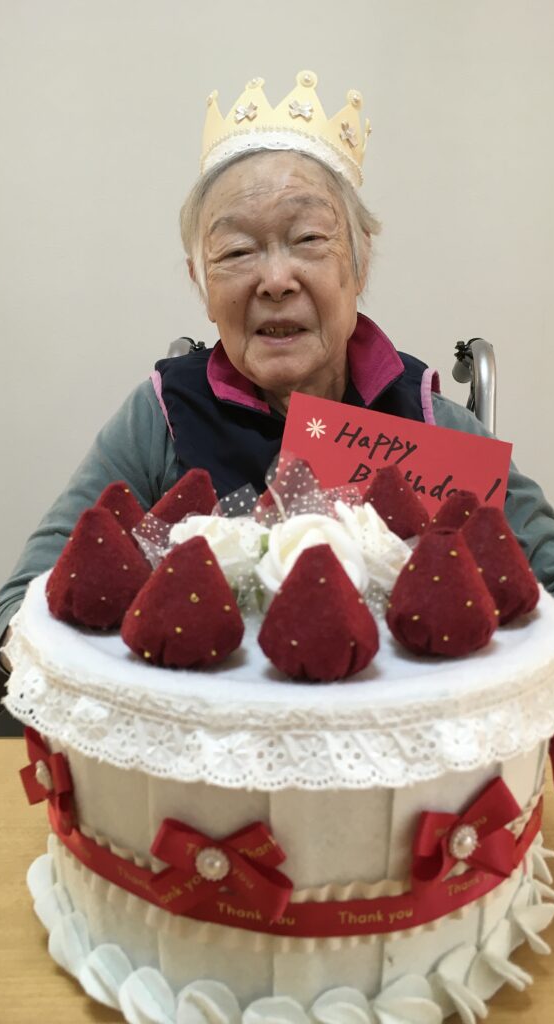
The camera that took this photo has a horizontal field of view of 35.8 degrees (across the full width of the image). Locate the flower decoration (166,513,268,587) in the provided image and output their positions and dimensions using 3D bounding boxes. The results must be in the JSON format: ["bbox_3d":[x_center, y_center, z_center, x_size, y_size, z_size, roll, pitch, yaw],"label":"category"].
[{"bbox_3d":[-0.036,0.025,0.517,0.060,0.046,0.056,0,12,0],"label":"flower decoration"}]

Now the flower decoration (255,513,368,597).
[{"bbox_3d":[0.018,0.024,0.460,0.060,0.050,0.056,0,12,0],"label":"flower decoration"}]

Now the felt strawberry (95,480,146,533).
[{"bbox_3d":[-0.098,0.010,0.541,0.054,0.060,0.054,0,12,0],"label":"felt strawberry"}]

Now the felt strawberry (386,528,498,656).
[{"bbox_3d":[0.070,0.032,0.365,0.050,0.052,0.050,0,13,0],"label":"felt strawberry"}]

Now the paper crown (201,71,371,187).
[{"bbox_3d":[0.006,-0.350,0.820,0.156,0.068,0.152,2,-3,0],"label":"paper crown"}]

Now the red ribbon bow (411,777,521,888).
[{"bbox_3d":[0.086,0.145,0.388,0.053,0.044,0.023,-6,14,-27],"label":"red ribbon bow"}]

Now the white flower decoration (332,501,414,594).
[{"bbox_3d":[0.048,0.018,0.436,0.047,0.048,0.050,0,13,0],"label":"white flower decoration"}]

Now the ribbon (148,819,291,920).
[{"bbox_3d":[-0.024,0.157,0.377,0.061,0.043,0.023,3,13,13],"label":"ribbon"}]

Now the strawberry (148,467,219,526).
[{"bbox_3d":[-0.049,0.000,0.516,0.050,0.052,0.050,0,13,0],"label":"strawberry"}]

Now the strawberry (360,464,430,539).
[{"bbox_3d":[0.082,-0.003,0.603,0.054,0.060,0.054,0,12,0],"label":"strawberry"}]

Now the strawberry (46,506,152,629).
[{"bbox_3d":[-0.085,0.025,0.406,0.050,0.052,0.050,0,13,0],"label":"strawberry"}]

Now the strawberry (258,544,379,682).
[{"bbox_3d":[0.017,0.039,0.344,0.050,0.052,0.050,0,13,0],"label":"strawberry"}]

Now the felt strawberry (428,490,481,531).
[{"bbox_3d":[0.102,0.012,0.468,0.050,0.052,0.050,0,13,0],"label":"felt strawberry"}]

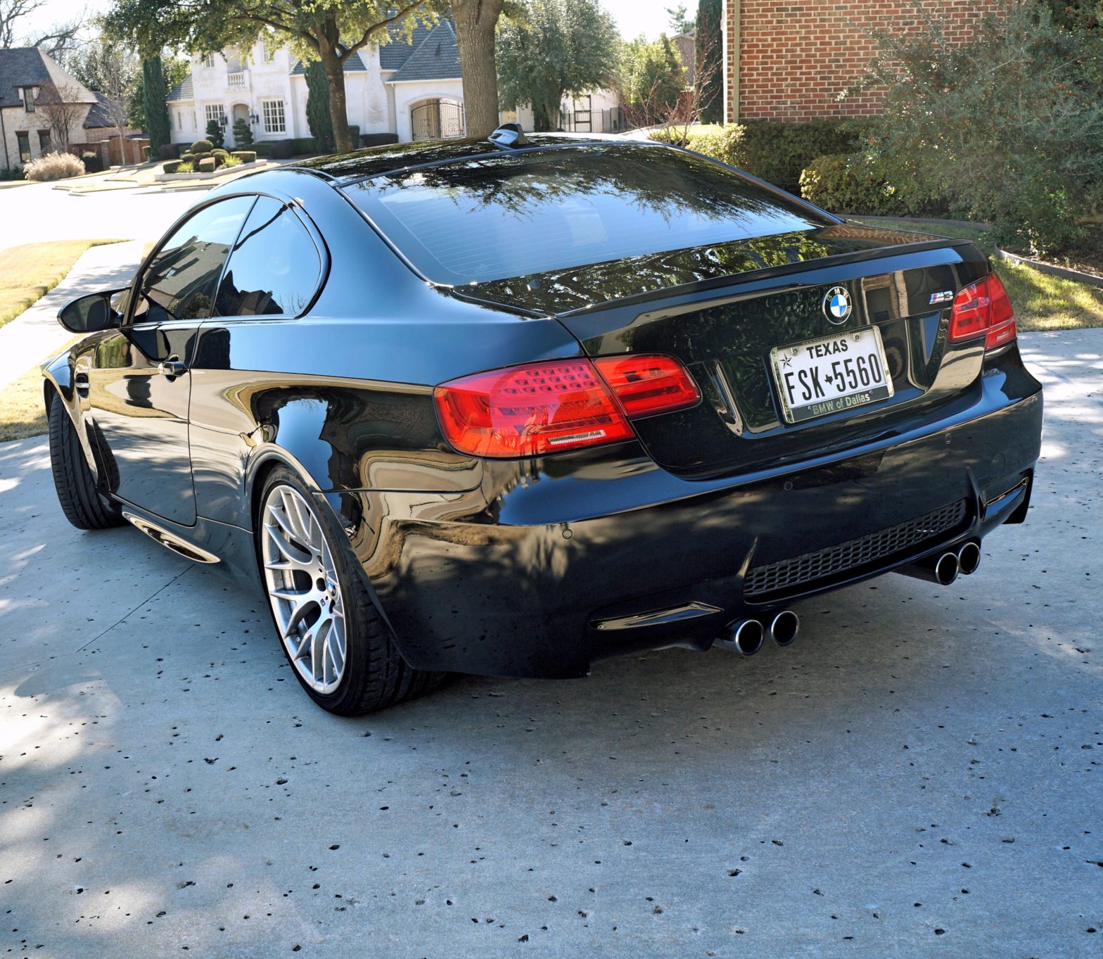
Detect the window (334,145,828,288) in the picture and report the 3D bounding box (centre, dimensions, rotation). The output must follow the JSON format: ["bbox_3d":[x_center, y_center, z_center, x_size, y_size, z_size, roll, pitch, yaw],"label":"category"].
[{"bbox_3d":[0.088,-0.723,3.180,1.200,0.100,0.710,-15,40,-30],"label":"window"}]

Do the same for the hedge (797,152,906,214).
[{"bbox_3d":[3.719,-3.665,15.400,1.400,0.750,0.950,-4,14,-6],"label":"hedge"}]

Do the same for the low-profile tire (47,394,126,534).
[{"bbox_3d":[-1.983,-0.118,5.419,0.250,0.650,0.650,-8,13,-9],"label":"low-profile tire"}]

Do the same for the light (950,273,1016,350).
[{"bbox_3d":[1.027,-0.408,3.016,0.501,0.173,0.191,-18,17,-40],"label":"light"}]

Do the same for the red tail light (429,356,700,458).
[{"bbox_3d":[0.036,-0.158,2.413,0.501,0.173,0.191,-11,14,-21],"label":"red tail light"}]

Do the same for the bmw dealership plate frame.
[{"bbox_3d":[0.583,-0.219,2.569,0.311,0.158,0.020,-15,3,-30],"label":"bmw dealership plate frame"}]

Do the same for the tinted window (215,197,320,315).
[{"bbox_3d":[-0.749,-0.610,3.321,0.060,0.364,0.711,17,-2,-34],"label":"tinted window"}]

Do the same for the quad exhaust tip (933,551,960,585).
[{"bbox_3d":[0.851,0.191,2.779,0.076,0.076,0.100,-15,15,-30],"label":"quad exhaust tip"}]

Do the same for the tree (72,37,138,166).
[{"bbox_3d":[-25.117,-21.138,69.177,3.600,6.657,3.600,-7,15,-18],"label":"tree"}]

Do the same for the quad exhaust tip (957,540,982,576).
[{"bbox_3d":[0.934,0.173,2.909,0.078,0.078,0.120,-14,15,-31],"label":"quad exhaust tip"}]

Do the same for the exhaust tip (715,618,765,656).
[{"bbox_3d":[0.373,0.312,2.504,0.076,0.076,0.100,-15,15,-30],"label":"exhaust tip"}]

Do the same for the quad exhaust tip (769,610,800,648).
[{"bbox_3d":[0.449,0.300,2.605,0.078,0.078,0.120,-14,15,-31],"label":"quad exhaust tip"}]

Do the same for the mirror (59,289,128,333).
[{"bbox_3d":[-1.645,-0.600,4.400,0.210,0.152,0.145,-15,15,-33],"label":"mirror"}]

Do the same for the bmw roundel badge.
[{"bbox_3d":[0.593,-0.363,2.581,0.082,0.082,0.015,-14,2,-31],"label":"bmw roundel badge"}]

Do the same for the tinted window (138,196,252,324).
[{"bbox_3d":[-1.153,-0.673,3.933,0.050,0.400,1.000,15,-1,-33],"label":"tinted window"}]

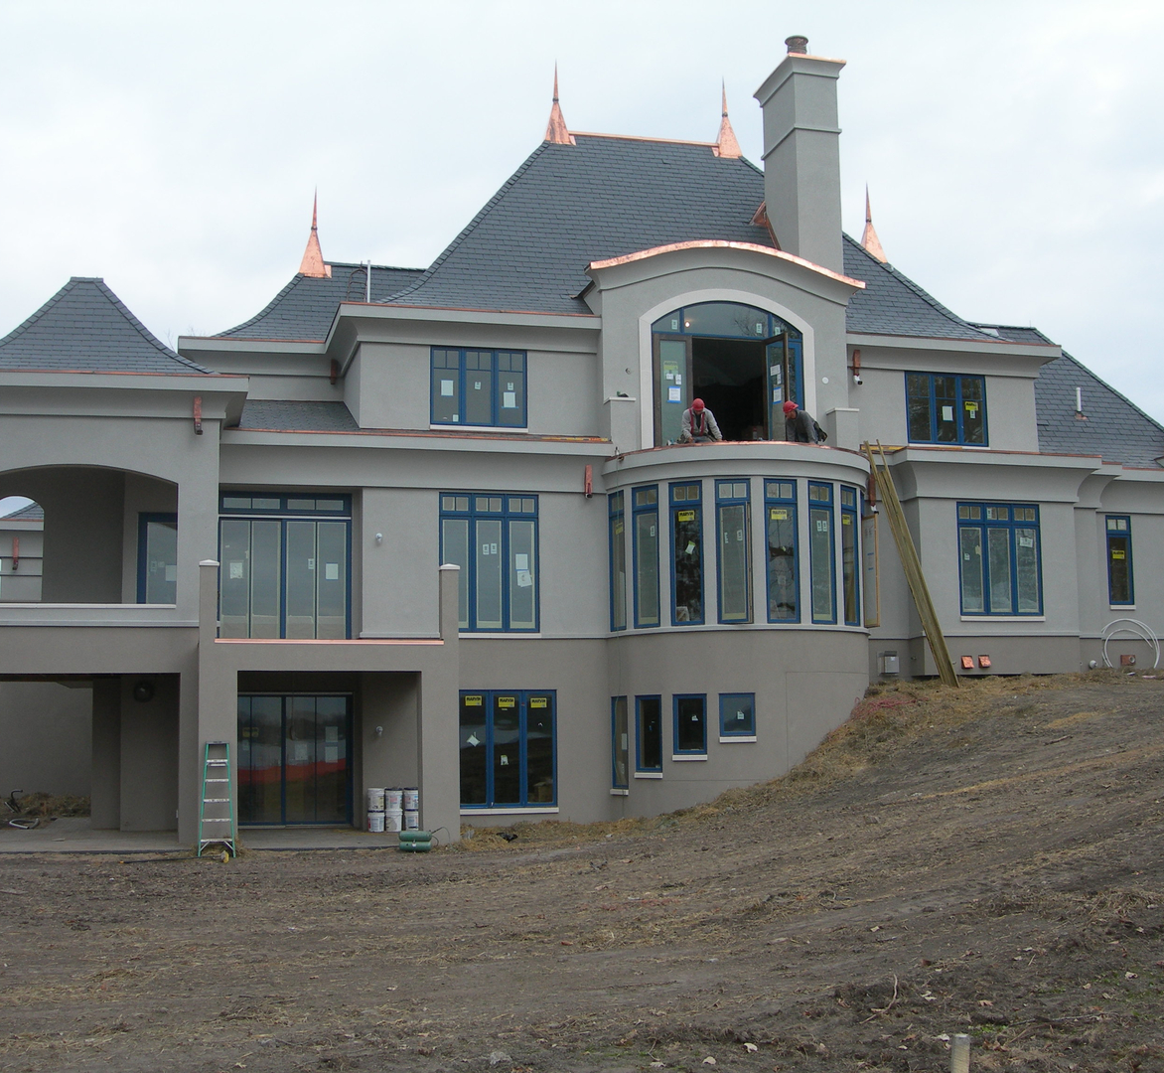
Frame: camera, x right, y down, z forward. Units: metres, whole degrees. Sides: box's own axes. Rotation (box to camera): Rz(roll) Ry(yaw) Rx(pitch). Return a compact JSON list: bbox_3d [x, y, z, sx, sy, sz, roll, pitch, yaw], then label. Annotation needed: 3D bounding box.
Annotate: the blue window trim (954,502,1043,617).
[{"bbox_3d":[8.356,0.465,31.376,1.825,2.244,0.150,1,-6,-15],"label":"blue window trim"}]

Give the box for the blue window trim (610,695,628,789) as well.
[{"bbox_3d":[0.720,3.777,28.904,0.130,1.662,0.628,2,-7,-26],"label":"blue window trim"}]

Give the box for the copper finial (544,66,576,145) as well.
[{"bbox_3d":[-0.519,-9.884,36.026,0.660,1.970,0.660,1,-6,-15],"label":"copper finial"}]

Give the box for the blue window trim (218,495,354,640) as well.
[{"bbox_3d":[-5.555,0.620,29.264,2.531,2.887,0.180,1,-6,-15],"label":"blue window trim"}]

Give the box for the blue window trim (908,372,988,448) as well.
[{"bbox_3d":[7.466,-2.608,32.208,1.853,1.513,0.130,1,-6,-15],"label":"blue window trim"}]

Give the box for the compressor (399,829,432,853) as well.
[{"bbox_3d":[-2.728,4.910,25.400,0.530,0.360,0.420,1,-6,-15],"label":"compressor"}]

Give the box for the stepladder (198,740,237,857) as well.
[{"bbox_3d":[-5.725,4.129,24.653,0.580,1.800,0.220,0,-19,-15],"label":"stepladder"}]

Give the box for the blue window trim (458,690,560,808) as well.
[{"bbox_3d":[-1.393,3.915,28.979,1.910,2.155,0.150,1,-6,-15],"label":"blue window trim"}]

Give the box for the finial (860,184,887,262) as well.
[{"bbox_3d":[6.703,-7.178,36.164,0.620,1.916,0.620,1,-6,-15],"label":"finial"}]

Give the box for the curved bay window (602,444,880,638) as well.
[{"bbox_3d":[3.190,0.168,29.135,5.300,3.396,2.700,1,-6,-15],"label":"curved bay window"}]

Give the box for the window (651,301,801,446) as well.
[{"bbox_3d":[2.834,-3.038,30.657,3.137,3.107,0.220,1,-6,-15],"label":"window"}]

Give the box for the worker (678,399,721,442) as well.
[{"bbox_3d":[2.121,-1.996,28.239,0.750,1.028,0.750,-1,-6,4],"label":"worker"}]

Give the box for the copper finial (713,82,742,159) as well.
[{"bbox_3d":[3.389,-9.667,36.277,0.620,1.884,0.620,1,-6,-15],"label":"copper finial"}]

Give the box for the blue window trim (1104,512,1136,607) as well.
[{"bbox_3d":[11.641,0.526,34.000,0.588,1.930,0.150,1,-6,-15],"label":"blue window trim"}]

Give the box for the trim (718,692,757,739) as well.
[{"bbox_3d":[2.729,3.147,27.546,0.633,0.760,0.140,-1,-6,4],"label":"trim"}]

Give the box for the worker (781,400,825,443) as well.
[{"bbox_3d":[3.991,-1.969,28.380,0.800,1.015,0.600,2,-7,-27],"label":"worker"}]

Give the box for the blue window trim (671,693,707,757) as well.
[{"bbox_3d":[1.912,3.328,27.794,0.628,1.079,0.130,-3,-7,24],"label":"blue window trim"}]

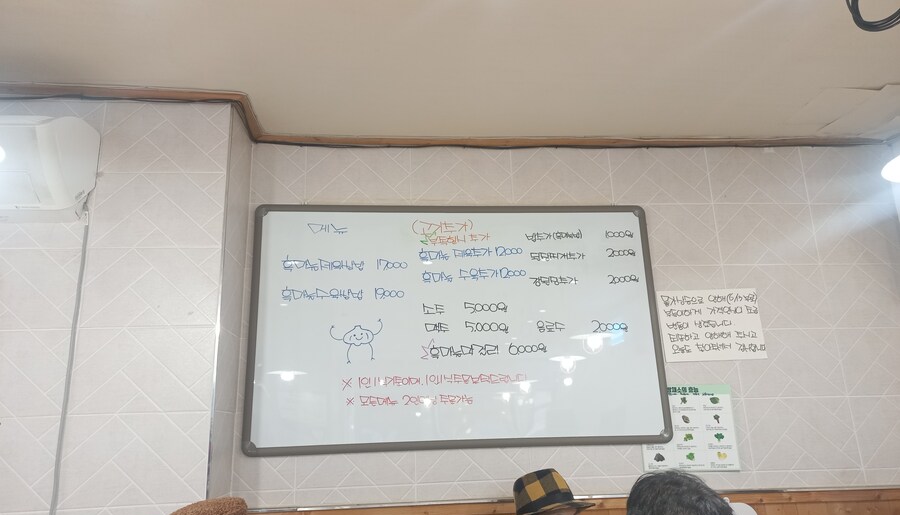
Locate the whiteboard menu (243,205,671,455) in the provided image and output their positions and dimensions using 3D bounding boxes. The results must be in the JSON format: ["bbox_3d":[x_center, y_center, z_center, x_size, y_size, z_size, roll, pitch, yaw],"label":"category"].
[{"bbox_3d":[0.036,0.233,2.357,1.493,0.891,0.025,0,-16,-5],"label":"whiteboard menu"}]

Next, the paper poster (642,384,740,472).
[{"bbox_3d":[0.855,0.609,2.333,0.355,0.303,0.004,2,-16,-5],"label":"paper poster"}]

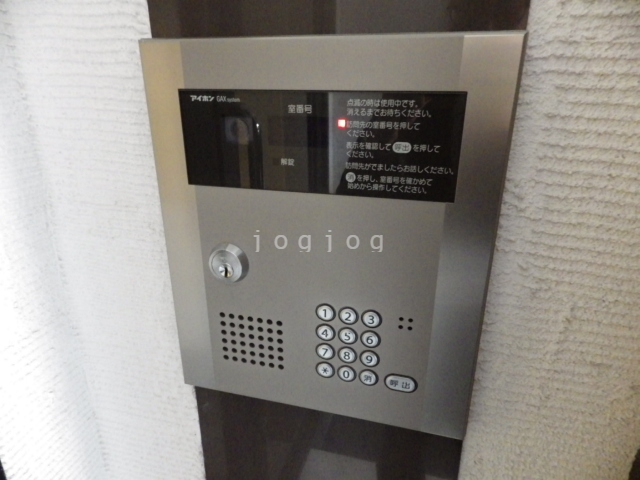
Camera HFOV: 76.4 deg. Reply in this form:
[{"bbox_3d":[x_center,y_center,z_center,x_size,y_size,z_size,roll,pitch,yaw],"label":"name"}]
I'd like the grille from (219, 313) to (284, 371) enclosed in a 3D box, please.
[{"bbox_3d":[-0.062,0.092,0.372,0.061,0.052,0.005,6,21,14],"label":"grille"}]

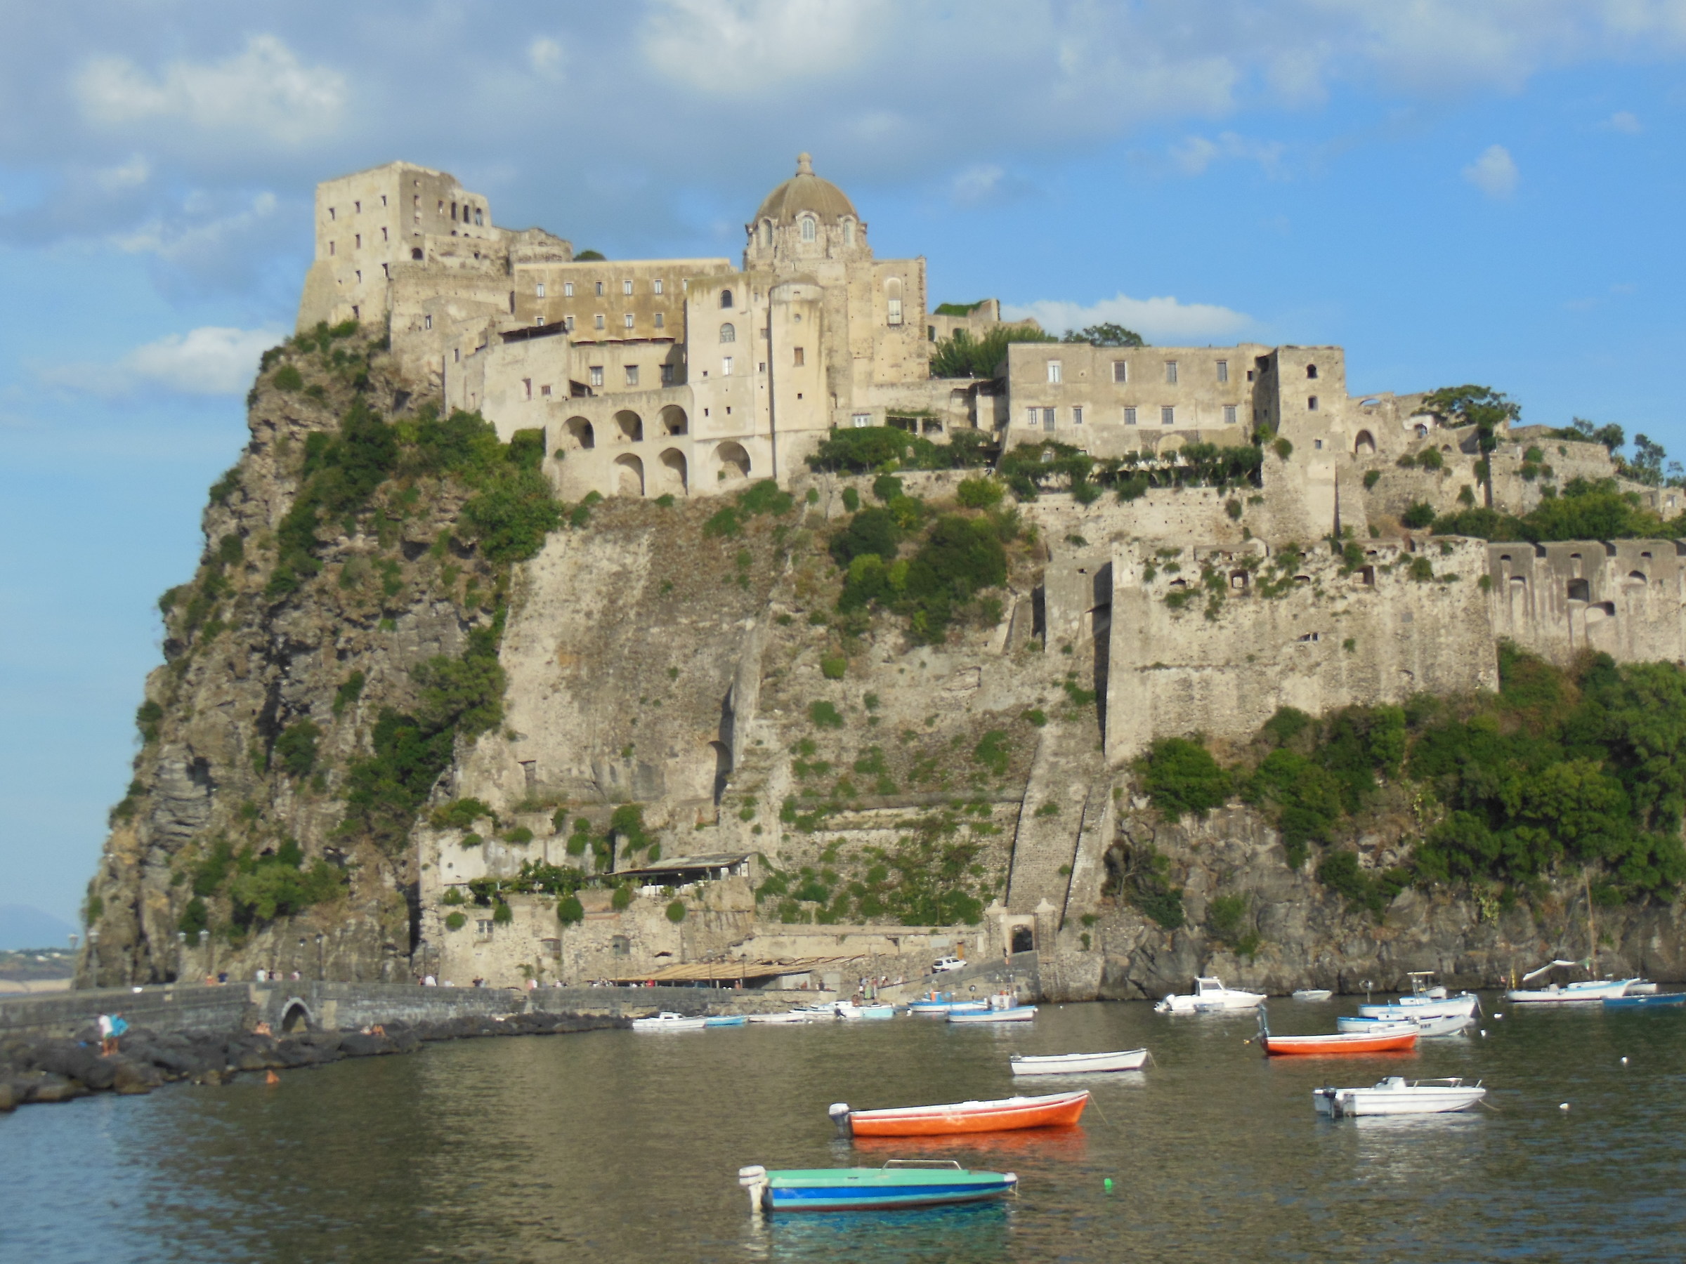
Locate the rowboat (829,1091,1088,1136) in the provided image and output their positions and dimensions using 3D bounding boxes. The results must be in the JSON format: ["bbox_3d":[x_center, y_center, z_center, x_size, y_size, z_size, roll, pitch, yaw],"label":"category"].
[{"bbox_3d":[3.095,12.792,77.763,7.029,1.142,1.800,-1,-6,-9],"label":"rowboat"}]

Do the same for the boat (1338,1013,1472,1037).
[{"bbox_3d":[27.801,19.423,144.731,6.741,1.066,2.100,-1,-6,-3],"label":"boat"}]

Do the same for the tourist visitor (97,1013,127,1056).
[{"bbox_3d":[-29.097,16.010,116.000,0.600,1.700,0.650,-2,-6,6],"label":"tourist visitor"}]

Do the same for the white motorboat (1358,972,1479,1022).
[{"bbox_3d":[33.800,21.426,172.258,7.211,2.694,2.300,-1,-6,-5],"label":"white motorboat"}]

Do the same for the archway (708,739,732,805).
[{"bbox_3d":[-10.114,11.521,240.000,2.400,5.400,1.800,-4,-7,25],"label":"archway"}]

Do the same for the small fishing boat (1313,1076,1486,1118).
[{"bbox_3d":[15.673,12.836,80.889,5.502,1.053,2.000,2,-7,-29],"label":"small fishing boat"}]

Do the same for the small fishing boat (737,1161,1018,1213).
[{"bbox_3d":[0.678,10.646,56.279,5.533,0.910,1.750,0,-6,-12],"label":"small fishing boat"}]

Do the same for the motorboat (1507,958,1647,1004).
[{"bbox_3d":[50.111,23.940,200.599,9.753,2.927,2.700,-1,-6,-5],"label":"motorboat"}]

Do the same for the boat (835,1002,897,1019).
[{"bbox_3d":[1.508,26.509,204.171,4.278,1.199,1.700,-1,-6,-8],"label":"boat"}]

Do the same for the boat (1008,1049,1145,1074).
[{"bbox_3d":[8.894,16.277,110.623,5.434,0.984,1.700,0,-6,-13],"label":"boat"}]

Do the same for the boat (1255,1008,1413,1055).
[{"bbox_3d":[20.830,16.821,123.087,6.836,1.948,2.000,-1,-6,-5],"label":"boat"}]

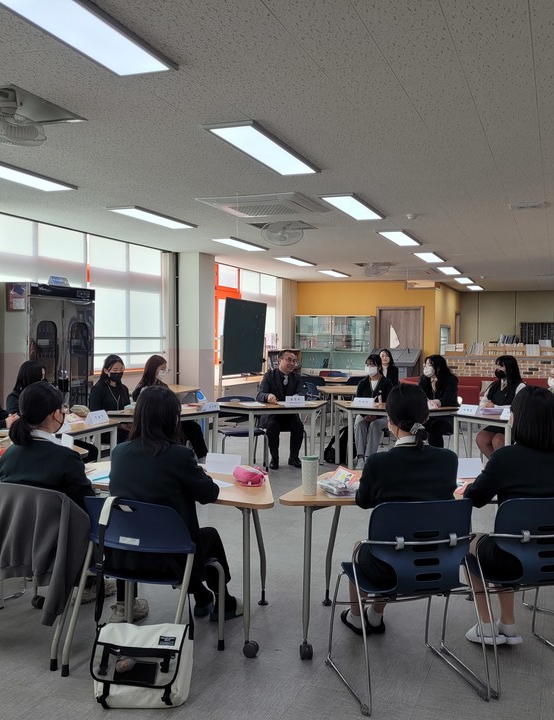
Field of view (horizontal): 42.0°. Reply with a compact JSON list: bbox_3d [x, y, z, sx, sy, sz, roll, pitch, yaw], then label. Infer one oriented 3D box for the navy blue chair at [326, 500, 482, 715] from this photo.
[{"bbox_3d":[0.528,0.931,2.993,0.530,0.790,0.550,0,2,-15],"label":"navy blue chair"}]

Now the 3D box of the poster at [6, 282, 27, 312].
[{"bbox_3d":[-2.431,-0.580,6.707,0.239,0.275,0.020,1,2,21],"label":"poster"}]

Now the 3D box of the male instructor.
[{"bbox_3d":[0.040,0.528,8.302,0.540,1.320,0.750,0,2,-19],"label":"male instructor"}]

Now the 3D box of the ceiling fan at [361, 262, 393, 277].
[{"bbox_3d":[1.671,-1.515,12.109,0.460,0.280,0.460,1,2,21],"label":"ceiling fan"}]

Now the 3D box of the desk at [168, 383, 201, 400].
[{"bbox_3d":[-1.594,0.775,9.926,0.620,0.710,1.300,1,2,21],"label":"desk"}]

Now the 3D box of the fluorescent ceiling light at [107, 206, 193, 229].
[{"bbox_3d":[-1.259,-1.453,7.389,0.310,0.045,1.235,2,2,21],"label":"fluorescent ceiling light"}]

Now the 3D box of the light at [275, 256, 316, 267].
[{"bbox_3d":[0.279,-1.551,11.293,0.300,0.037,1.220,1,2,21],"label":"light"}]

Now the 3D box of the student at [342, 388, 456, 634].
[{"bbox_3d":[0.499,0.725,3.292,0.460,1.260,0.740,0,2,-14],"label":"student"}]

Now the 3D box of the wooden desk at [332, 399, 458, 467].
[{"bbox_3d":[1.203,0.843,7.489,1.400,0.710,0.680,1,2,18],"label":"wooden desk"}]

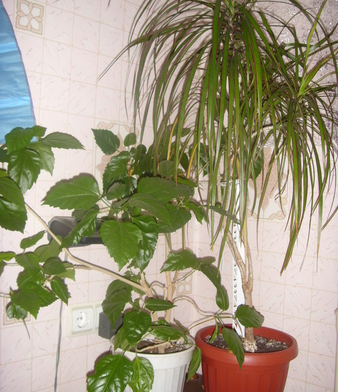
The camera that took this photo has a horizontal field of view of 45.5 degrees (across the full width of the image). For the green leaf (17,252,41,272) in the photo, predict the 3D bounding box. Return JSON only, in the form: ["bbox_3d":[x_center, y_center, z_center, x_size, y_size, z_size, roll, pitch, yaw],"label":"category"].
[{"bbox_3d":[-0.317,0.149,0.909,0.059,0.059,0.022,8,-30,-2],"label":"green leaf"}]

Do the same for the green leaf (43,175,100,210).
[{"bbox_3d":[-0.235,-0.010,0.980,0.144,0.095,0.020,-9,-33,-19],"label":"green leaf"}]

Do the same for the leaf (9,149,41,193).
[{"bbox_3d":[-0.316,-0.056,0.889,0.076,0.101,0.030,1,-9,-6],"label":"leaf"}]

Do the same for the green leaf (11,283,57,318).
[{"bbox_3d":[-0.316,0.243,0.940,0.104,0.078,0.019,22,-28,3],"label":"green leaf"}]

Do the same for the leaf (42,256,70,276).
[{"bbox_3d":[-0.268,0.165,0.960,0.068,0.051,0.012,12,-36,5],"label":"leaf"}]

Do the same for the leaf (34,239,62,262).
[{"bbox_3d":[-0.295,0.133,0.990,0.051,0.072,0.013,37,-31,19],"label":"leaf"}]

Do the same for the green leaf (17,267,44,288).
[{"bbox_3d":[-0.305,0.181,0.889,0.063,0.056,0.024,8,-27,-2],"label":"green leaf"}]

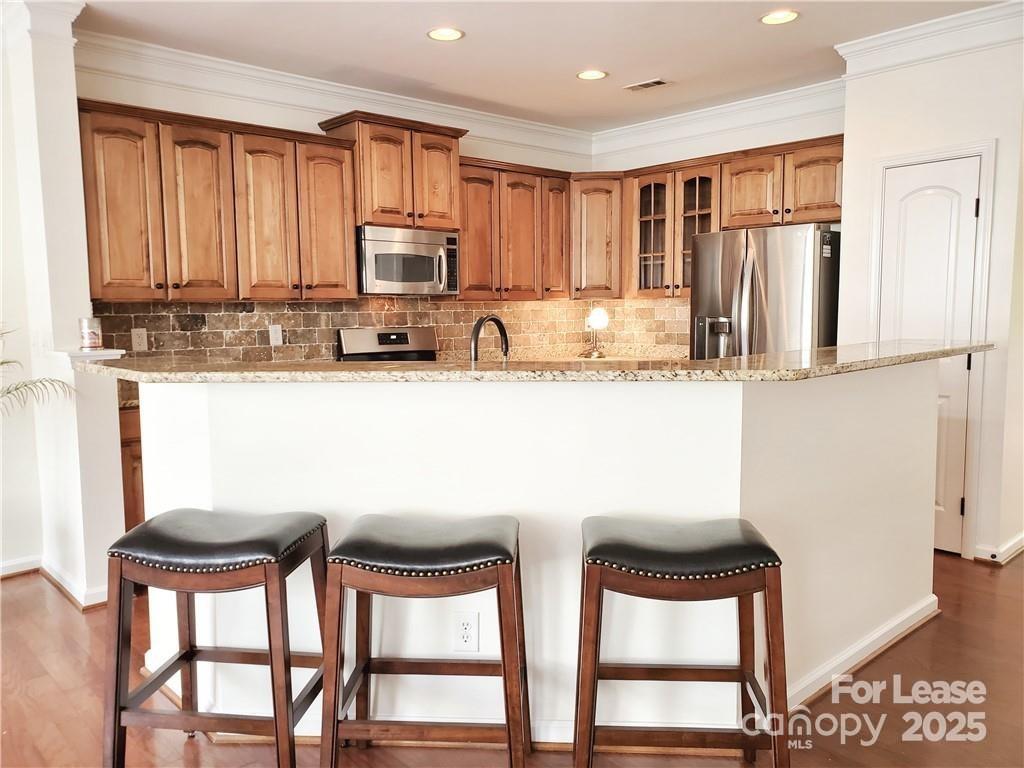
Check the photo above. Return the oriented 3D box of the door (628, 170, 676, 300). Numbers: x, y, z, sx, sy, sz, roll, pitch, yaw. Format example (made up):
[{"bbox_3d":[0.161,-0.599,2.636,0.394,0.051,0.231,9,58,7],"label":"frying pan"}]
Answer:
[{"bbox_3d":[1.074,-1.109,5.806,0.030,0.907,0.391,-6,8,-41],"label":"door"}]

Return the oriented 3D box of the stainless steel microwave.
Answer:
[{"bbox_3d":[-0.763,-0.809,5.163,0.757,0.422,0.399,-6,8,-42],"label":"stainless steel microwave"}]

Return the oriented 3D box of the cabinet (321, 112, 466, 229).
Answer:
[{"bbox_3d":[-0.760,-1.350,5.087,0.859,0.660,0.445,-6,8,-42],"label":"cabinet"}]

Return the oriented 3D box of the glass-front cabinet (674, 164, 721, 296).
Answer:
[{"bbox_3d":[1.444,-1.093,5.614,0.333,0.919,0.396,-6,8,-42],"label":"glass-front cabinet"}]

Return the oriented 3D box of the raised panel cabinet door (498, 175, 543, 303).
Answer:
[{"bbox_3d":[0.065,-1.062,5.582,0.391,0.895,0.025,-6,7,-41],"label":"raised panel cabinet door"}]

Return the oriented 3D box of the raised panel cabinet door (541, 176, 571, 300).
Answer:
[{"bbox_3d":[0.328,-1.087,5.813,0.280,0.895,0.025,-6,7,-41],"label":"raised panel cabinet door"}]

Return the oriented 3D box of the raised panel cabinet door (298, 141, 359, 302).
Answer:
[{"bbox_3d":[-1.096,-0.950,4.564,0.358,0.895,0.025,-6,7,-41],"label":"raised panel cabinet door"}]

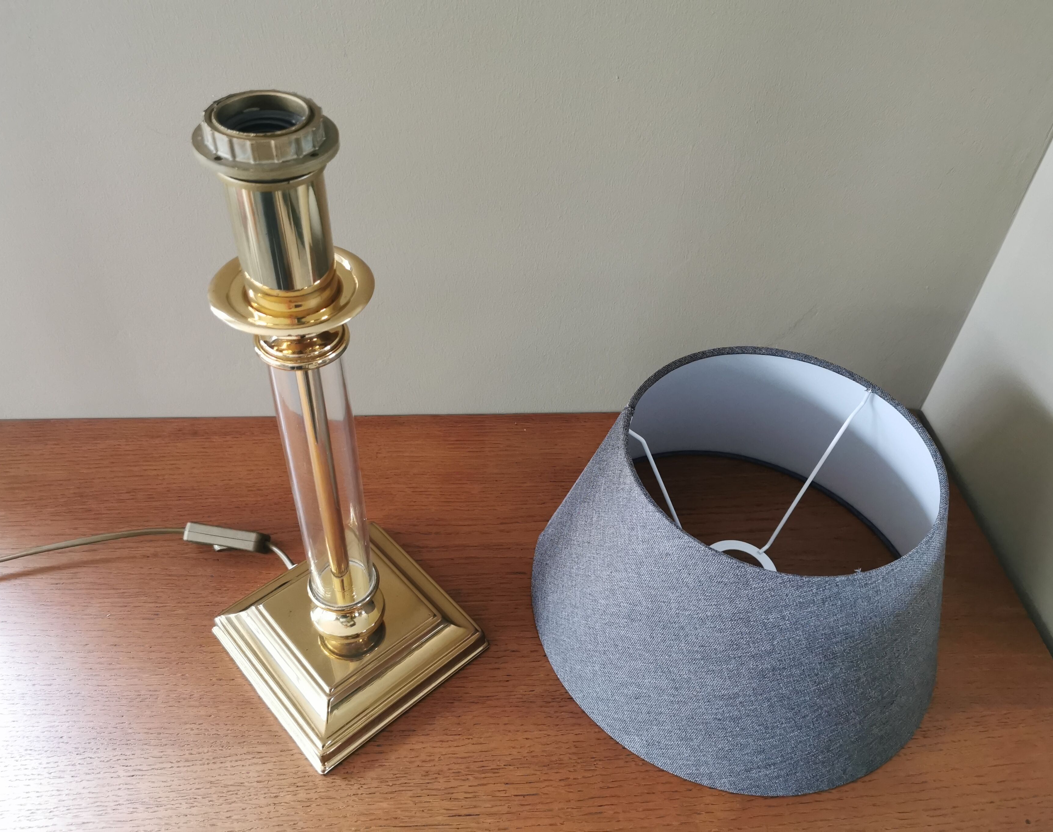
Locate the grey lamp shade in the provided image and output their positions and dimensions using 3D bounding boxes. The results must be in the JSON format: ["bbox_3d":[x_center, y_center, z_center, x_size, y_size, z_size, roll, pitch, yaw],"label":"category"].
[{"bbox_3d":[0.157,0.076,0.594,0.301,0.157,0.301,3,43,0],"label":"grey lamp shade"}]

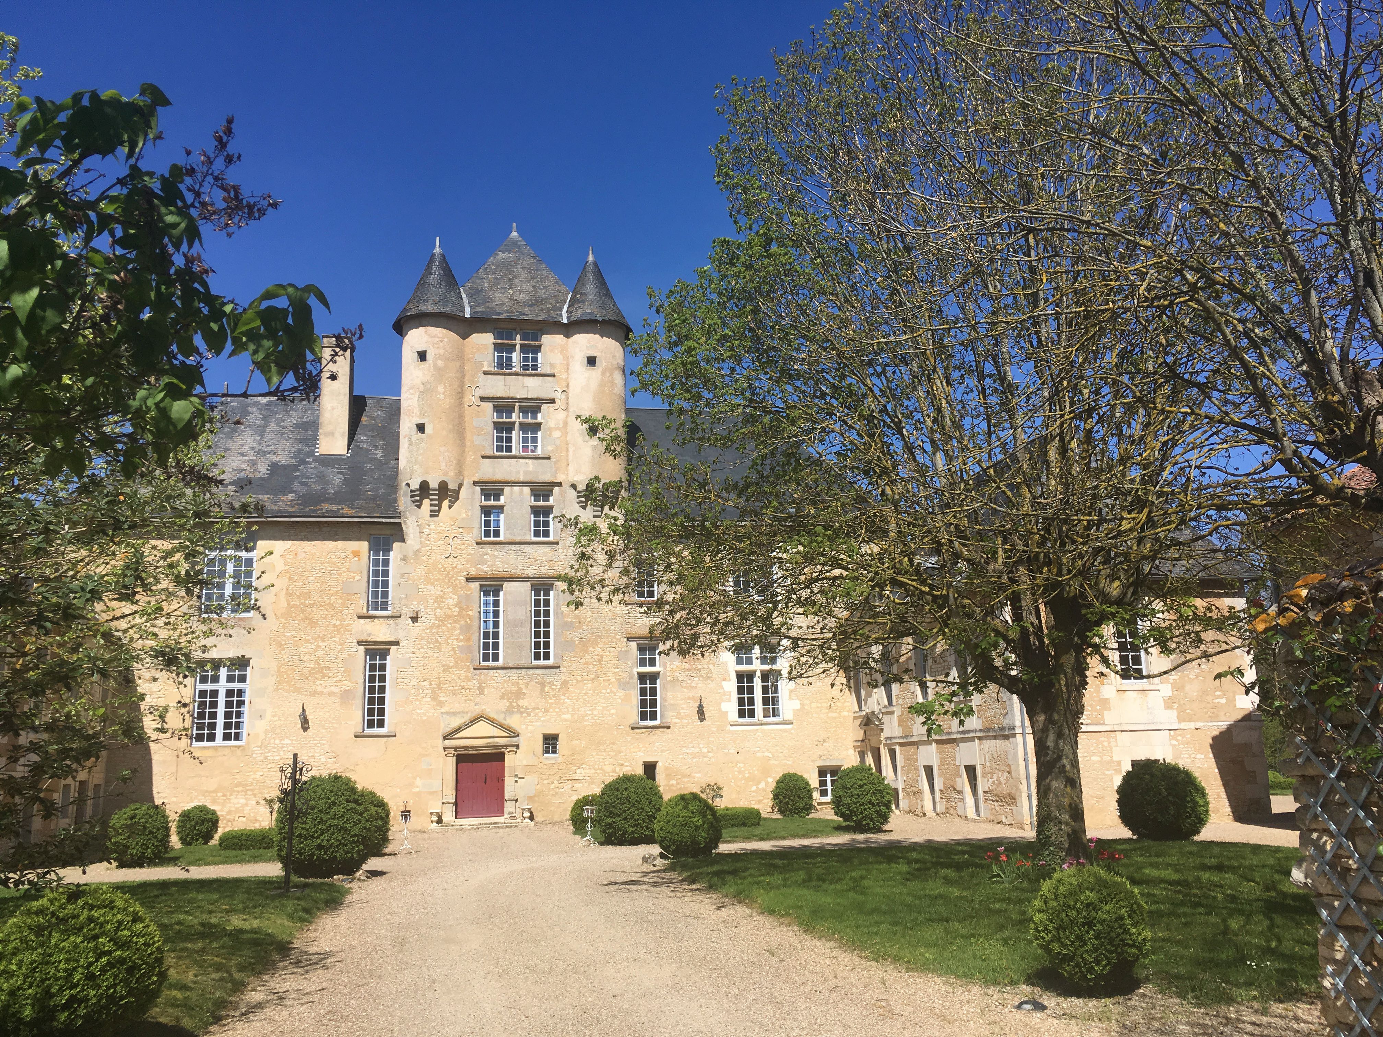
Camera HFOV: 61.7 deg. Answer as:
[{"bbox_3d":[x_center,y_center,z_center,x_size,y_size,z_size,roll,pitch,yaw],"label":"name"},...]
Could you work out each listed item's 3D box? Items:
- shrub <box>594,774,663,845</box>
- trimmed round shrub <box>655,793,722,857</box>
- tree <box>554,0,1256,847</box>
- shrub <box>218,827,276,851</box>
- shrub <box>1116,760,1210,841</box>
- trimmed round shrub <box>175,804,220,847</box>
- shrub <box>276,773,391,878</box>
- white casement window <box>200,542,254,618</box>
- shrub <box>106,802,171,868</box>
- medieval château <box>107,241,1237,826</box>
[{"bbox_3d":[-1.480,6.741,26.907,1.599,1.577,1.599,0,-12,-11],"label":"shrub"},{"bbox_3d":[-0.082,5.972,22.661,1.283,1.200,1.283,-2,-12,0],"label":"trimmed round shrub"},{"bbox_3d":[4.574,-1.831,18.991,12.500,14.600,11.800,0,-12,-11],"label":"tree"},{"bbox_3d":[-11.196,8.152,29.607,1.700,0.580,1.050,0,-12,-11],"label":"shrub"},{"bbox_3d":[9.252,5.550,22.888,1.714,1.524,1.714,0,-12,-11],"label":"shrub"},{"bbox_3d":[-13.764,8.556,32.364,1.135,1.118,1.135,0,-12,-11],"label":"trimmed round shrub"},{"bbox_3d":[-6.495,5.518,20.981,1.850,1.786,1.800,0,-12,-11],"label":"shrub"},{"bbox_3d":[-15.370,1.970,38.626,1.620,2.619,0.200,0,-12,-11],"label":"white casement window"},{"bbox_3d":[-11.758,6.729,24.705,1.262,1.328,1.262,0,-12,-11],"label":"shrub"},{"bbox_3d":[-3.239,-1.692,38.832,30.500,23.200,23.500,0,-12,-11],"label":"medieval château"}]

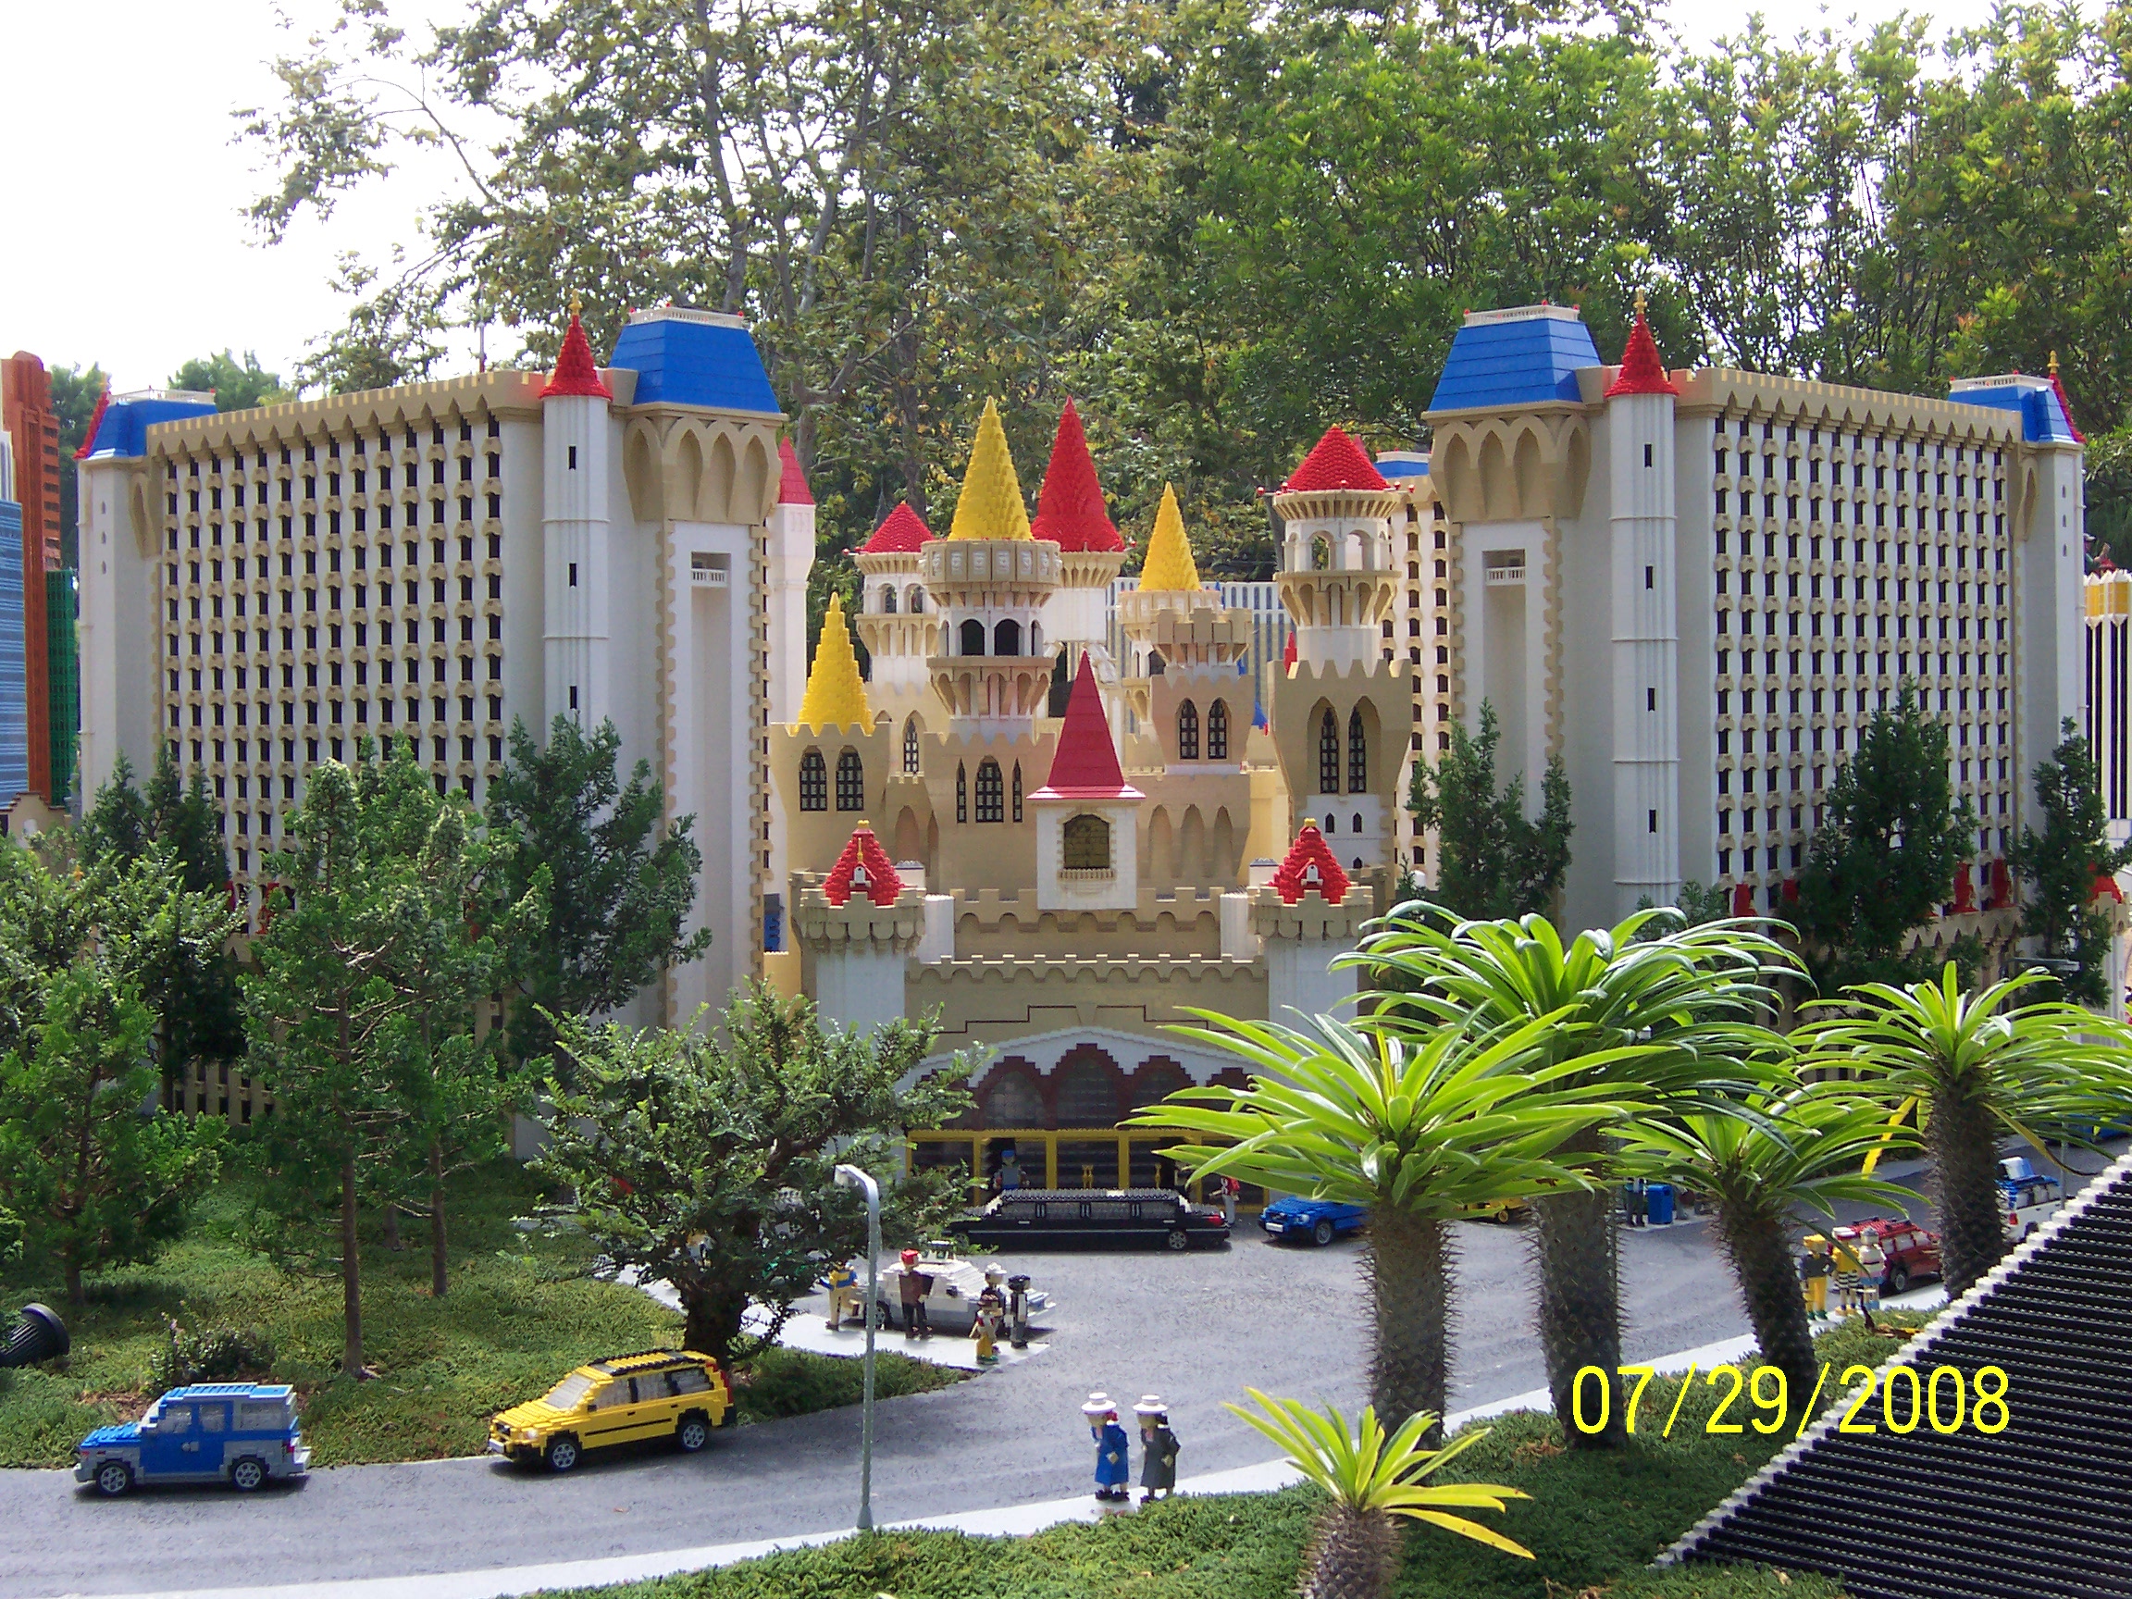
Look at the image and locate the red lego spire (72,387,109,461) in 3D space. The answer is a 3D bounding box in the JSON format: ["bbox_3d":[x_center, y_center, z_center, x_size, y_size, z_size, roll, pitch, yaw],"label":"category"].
[{"bbox_3d":[-1.952,-0.762,6.120,0.120,0.150,0.120,-1,1,-2],"label":"red lego spire"}]

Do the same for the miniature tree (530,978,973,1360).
[{"bbox_3d":[-0.348,0.418,3.420,0.470,0.420,0.450,-1,1,0],"label":"miniature tree"}]

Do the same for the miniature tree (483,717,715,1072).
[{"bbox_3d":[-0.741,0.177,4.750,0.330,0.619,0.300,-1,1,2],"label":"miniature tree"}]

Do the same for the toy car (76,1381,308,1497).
[{"bbox_3d":[-0.857,0.628,2.970,0.216,0.100,0.090,-1,1,-10],"label":"toy car"}]

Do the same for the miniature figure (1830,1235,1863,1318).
[{"bbox_3d":[0.932,0.566,3.600,0.041,0.101,0.032,0,1,24],"label":"miniature figure"}]

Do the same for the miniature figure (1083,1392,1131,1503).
[{"bbox_3d":[0.039,0.607,2.830,0.036,0.100,0.040,-2,2,-44],"label":"miniature figure"}]

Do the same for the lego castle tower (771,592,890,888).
[{"bbox_3d":[-0.406,-0.095,5.280,0.203,0.542,0.200,-1,1,2],"label":"lego castle tower"}]

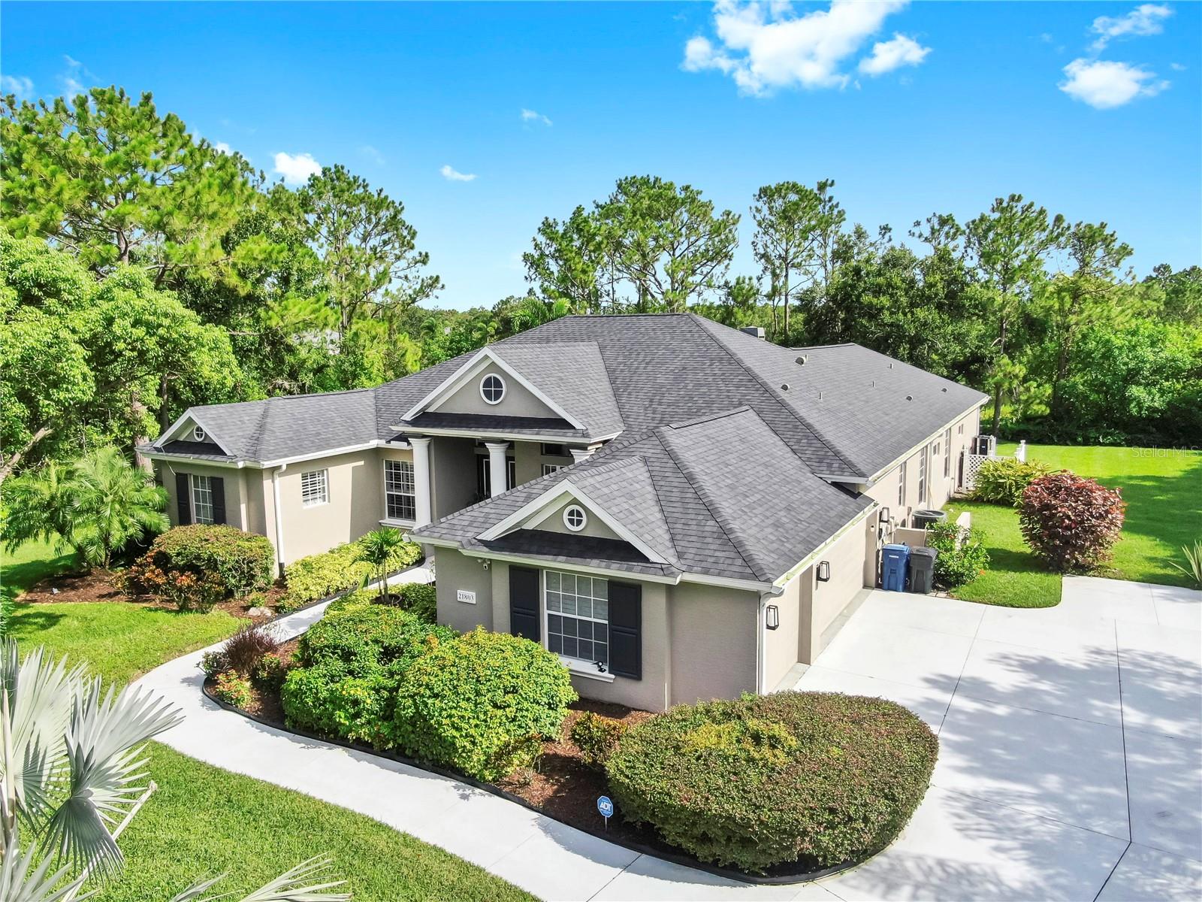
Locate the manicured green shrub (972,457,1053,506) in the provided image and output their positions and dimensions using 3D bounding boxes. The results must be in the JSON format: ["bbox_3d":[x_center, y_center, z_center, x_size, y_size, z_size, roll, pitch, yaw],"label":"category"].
[{"bbox_3d":[15.050,1.131,30.550,2.612,1.651,2.386,4,9,30],"label":"manicured green shrub"}]

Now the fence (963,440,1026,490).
[{"bbox_3d":[15.854,0.649,33.738,2.032,1.690,3.289,4,9,30],"label":"fence"}]

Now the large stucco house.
[{"bbox_3d":[1.243,-1.409,30.751,20.769,7.063,31.154,4,9,30],"label":"large stucco house"}]

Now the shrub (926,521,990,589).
[{"bbox_3d":[9.038,2.601,21.177,1.419,1.548,1.548,4,9,30],"label":"shrub"}]

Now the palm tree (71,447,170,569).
[{"bbox_3d":[-13.850,1.633,23.562,2.800,3.400,2.800,-6,10,-31],"label":"palm tree"}]

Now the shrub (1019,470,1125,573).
[{"bbox_3d":[13.053,1.872,23.161,2.600,2.420,2.600,4,10,30],"label":"shrub"}]

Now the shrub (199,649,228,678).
[{"bbox_3d":[-7.493,4.106,16.158,0.516,0.497,0.516,4,9,30],"label":"shrub"}]

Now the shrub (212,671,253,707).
[{"bbox_3d":[-6.589,4.222,14.930,0.645,0.580,0.645,4,9,30],"label":"shrub"}]

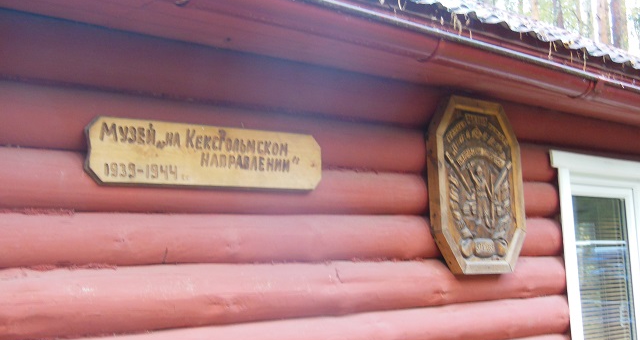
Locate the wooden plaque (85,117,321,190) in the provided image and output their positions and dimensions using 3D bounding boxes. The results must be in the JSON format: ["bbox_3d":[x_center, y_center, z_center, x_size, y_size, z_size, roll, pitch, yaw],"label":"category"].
[{"bbox_3d":[-0.318,-0.035,2.904,0.027,0.186,0.882,-10,-9,44],"label":"wooden plaque"}]

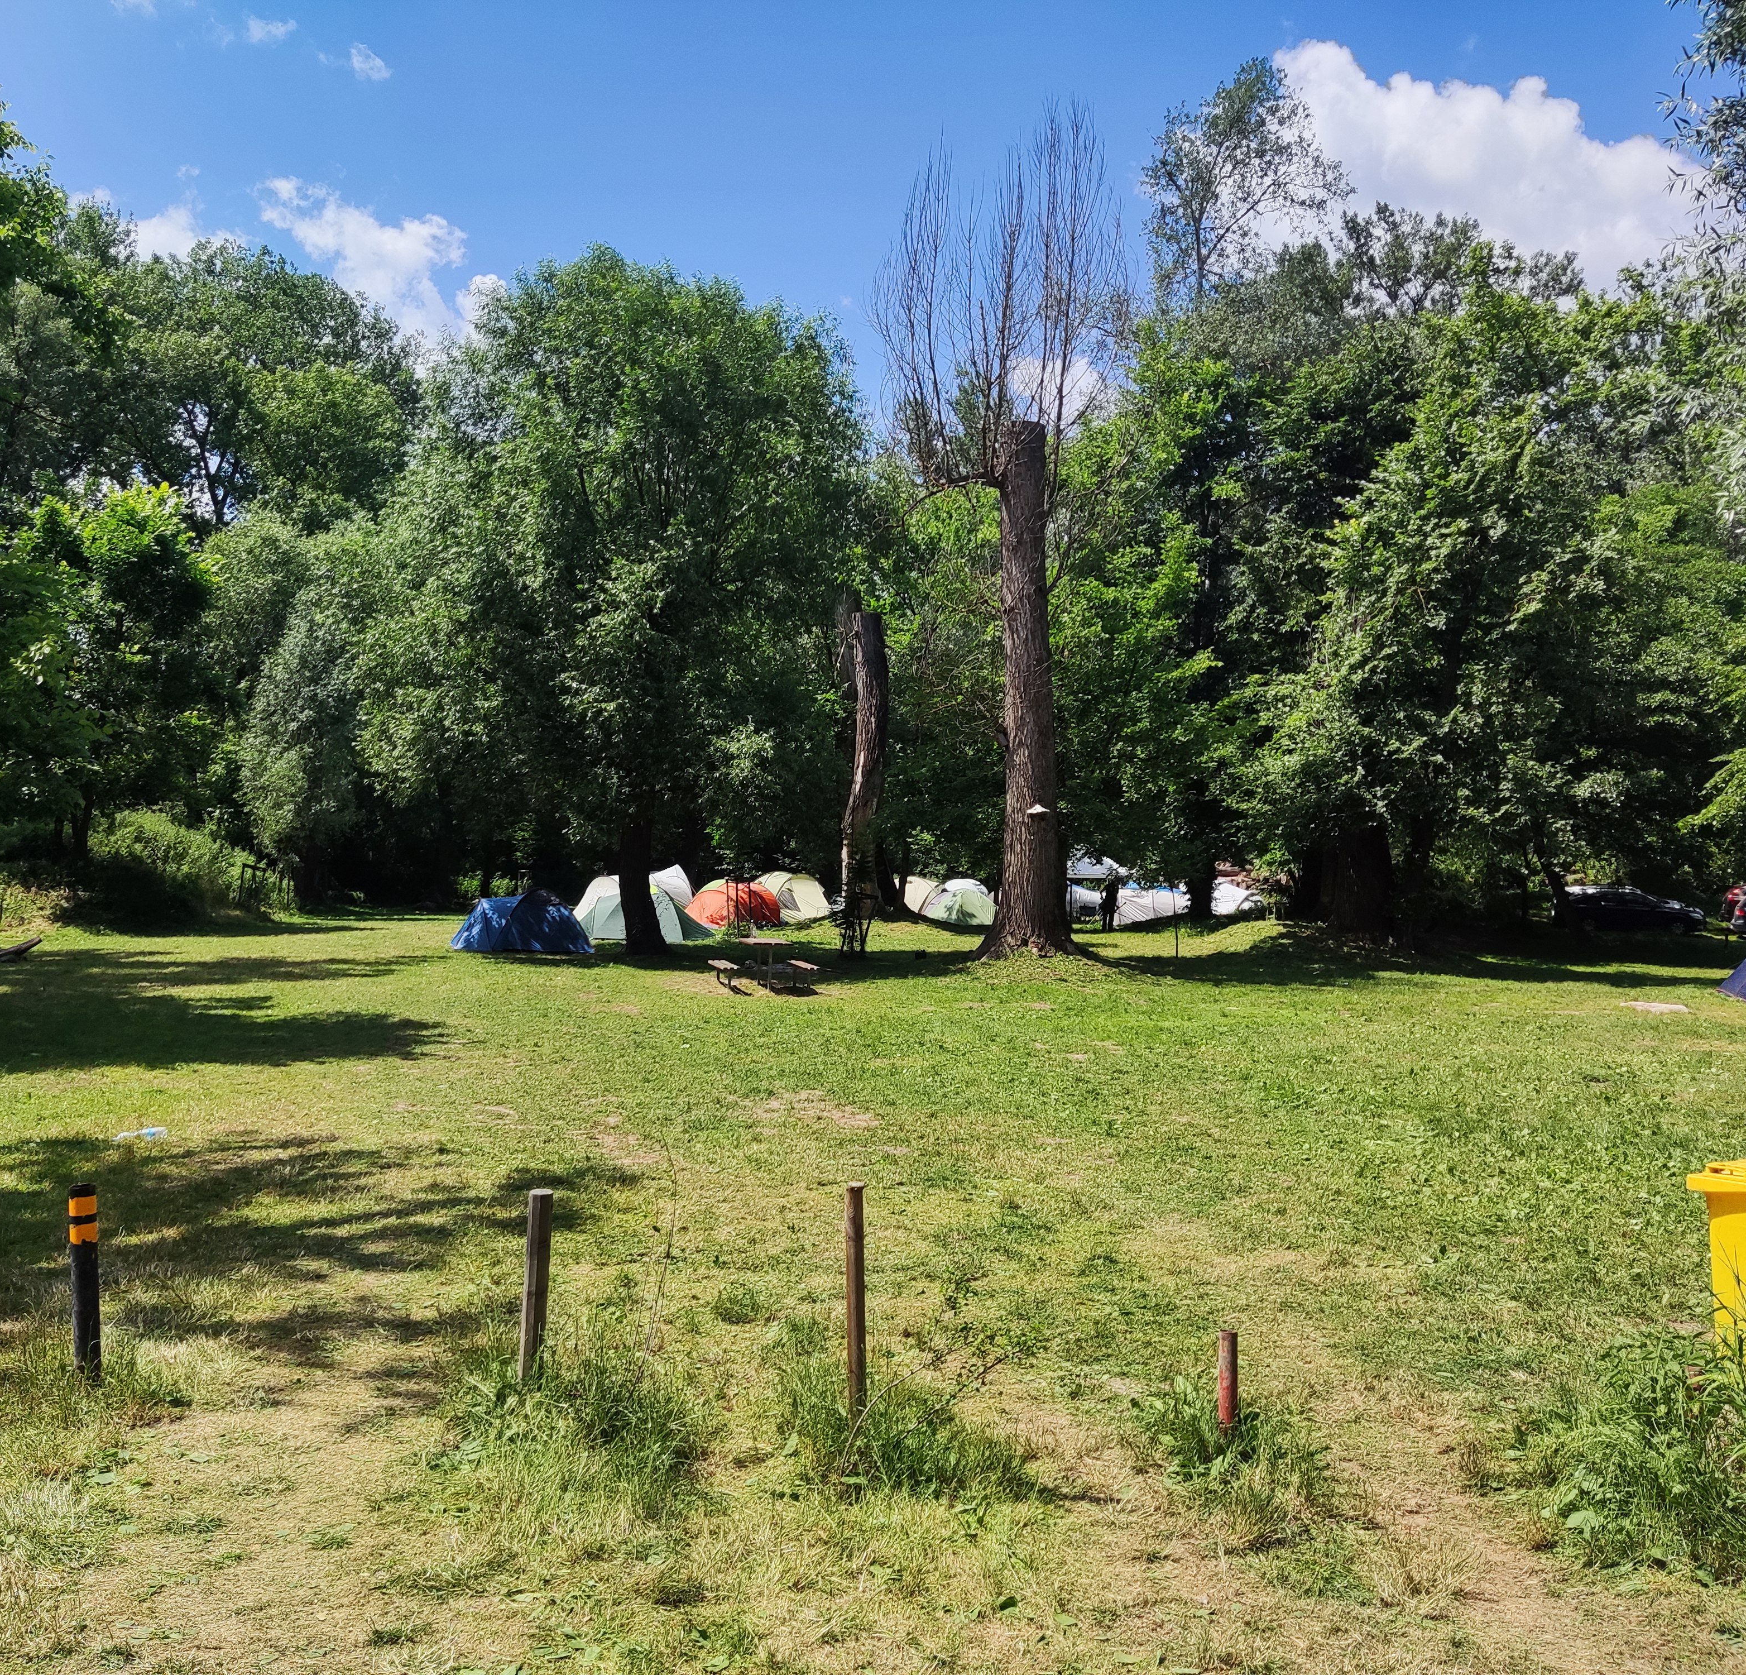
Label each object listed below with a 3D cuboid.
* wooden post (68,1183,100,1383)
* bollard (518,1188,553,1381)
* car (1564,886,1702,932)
[{"bbox_3d":[-3.370,1.922,6.900,0.115,0.880,0.115,0,-1,0],"label":"wooden post"},{"bbox_3d":[-1.176,1.578,5.620,0.079,0.715,0.079,3,-1,0],"label":"bollard"},{"bbox_3d":[24.414,2.334,52.000,4.550,1.650,1.850,-1,-1,32],"label":"car"}]

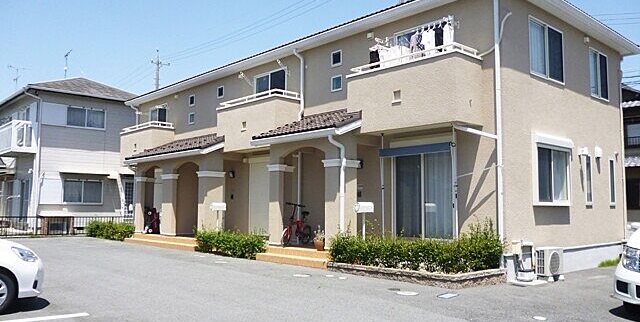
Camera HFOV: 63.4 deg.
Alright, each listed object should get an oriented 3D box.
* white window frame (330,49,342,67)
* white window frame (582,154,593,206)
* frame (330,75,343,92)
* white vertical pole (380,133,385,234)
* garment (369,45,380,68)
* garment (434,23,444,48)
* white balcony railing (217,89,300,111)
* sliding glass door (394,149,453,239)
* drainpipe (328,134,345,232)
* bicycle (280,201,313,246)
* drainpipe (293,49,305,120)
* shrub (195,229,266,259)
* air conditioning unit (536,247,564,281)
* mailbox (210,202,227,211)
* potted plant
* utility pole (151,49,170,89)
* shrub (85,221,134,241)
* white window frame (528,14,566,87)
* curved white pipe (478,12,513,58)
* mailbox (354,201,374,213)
[{"bbox_3d":[0.433,-2.676,13.504,0.100,0.420,0.400,4,-6,-42],"label":"white window frame"},{"bbox_3d":[6.522,0.492,12.554,0.440,1.210,0.100,4,-6,-42],"label":"white window frame"},{"bbox_3d":[0.426,-2.003,13.446,0.100,0.380,0.410,4,-6,-42],"label":"frame"},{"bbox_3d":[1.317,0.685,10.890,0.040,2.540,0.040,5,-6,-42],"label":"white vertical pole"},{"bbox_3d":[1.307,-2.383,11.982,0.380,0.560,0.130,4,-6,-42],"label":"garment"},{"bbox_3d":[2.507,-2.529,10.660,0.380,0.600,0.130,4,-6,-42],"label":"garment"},{"bbox_3d":[-1.901,-1.705,15.387,0.870,0.250,3.080,4,-6,-42],"label":"white balcony railing"},{"bbox_3d":[2.208,0.695,11.258,0.120,2.000,1.680,4,-6,-42],"label":"sliding glass door"},{"bbox_3d":[0.375,0.769,11.113,0.420,2.630,0.100,4,-6,-42],"label":"drainpipe"},{"bbox_3d":[-0.594,1.595,12.839,0.520,1.000,1.470,-2,-5,28],"label":"bicycle"},{"bbox_3d":[-0.601,-2.130,14.382,0.340,1.950,0.110,4,-6,-42],"label":"drainpipe"},{"bbox_3d":[-2.640,2.418,15.281,0.660,0.700,3.100,4,-6,-42],"label":"shrub"},{"bbox_3d":[4.583,2.073,10.348,0.780,0.620,0.270,4,-6,-42],"label":"air conditioning unit"},{"bbox_3d":[-2.968,1.346,15.218,0.460,0.230,0.180,4,-6,-42],"label":"mailbox"},{"bbox_3d":[-0.023,1.767,11.650,0.270,0.540,0.270,0,-5,0],"label":"potted plant"},{"bbox_3d":[-13.226,-2.140,42.241,1.500,13.950,0.350,3,-5,-33],"label":"utility pole"},{"bbox_3d":[-9.091,2.988,22.408,0.850,0.720,3.300,4,-6,-42],"label":"shrub"},{"bbox_3d":[5.025,-2.396,11.429,1.690,1.220,0.100,4,-6,-42],"label":"white window frame"},{"bbox_3d":[3.589,-2.588,10.602,0.534,0.966,0.557,4,-6,-42],"label":"curved white pipe"},{"bbox_3d":[0.936,0.988,10.903,0.500,0.220,0.170,4,-6,-42],"label":"mailbox"}]

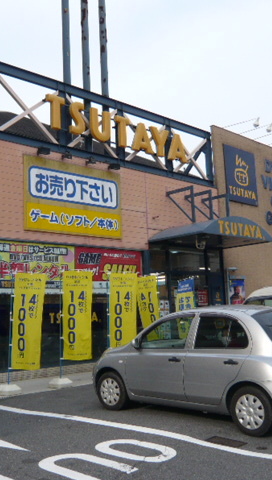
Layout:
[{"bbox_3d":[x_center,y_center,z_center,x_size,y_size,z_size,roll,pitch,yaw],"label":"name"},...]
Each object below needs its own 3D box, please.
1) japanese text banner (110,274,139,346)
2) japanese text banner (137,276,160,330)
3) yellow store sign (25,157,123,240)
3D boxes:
[{"bbox_3d":[-0.288,1.649,11.837,0.600,1.800,0.050,1,-8,-25],"label":"japanese text banner"},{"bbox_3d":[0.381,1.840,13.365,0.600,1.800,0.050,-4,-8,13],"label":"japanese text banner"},{"bbox_3d":[-1.427,-1.002,12.768,3.000,1.780,0.120,5,-11,-45],"label":"yellow store sign"}]

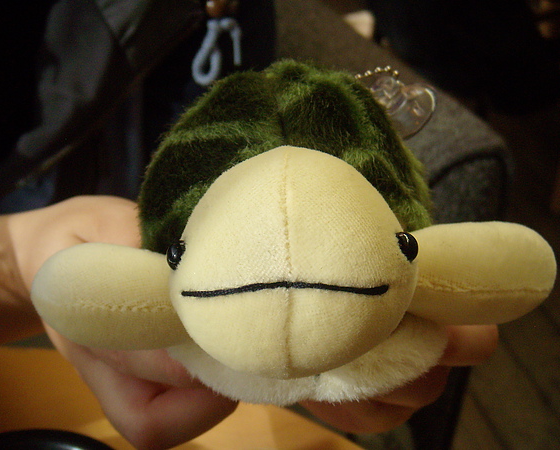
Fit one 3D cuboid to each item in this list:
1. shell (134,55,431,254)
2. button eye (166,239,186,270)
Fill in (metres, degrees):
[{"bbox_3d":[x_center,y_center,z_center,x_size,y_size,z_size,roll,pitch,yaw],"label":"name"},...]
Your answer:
[{"bbox_3d":[0.002,-0.026,0.365,0.115,0.070,0.115,-2,28,1],"label":"shell"},{"bbox_3d":[-0.034,0.010,0.305,0.005,0.009,0.009,15,19,-28],"label":"button eye"}]

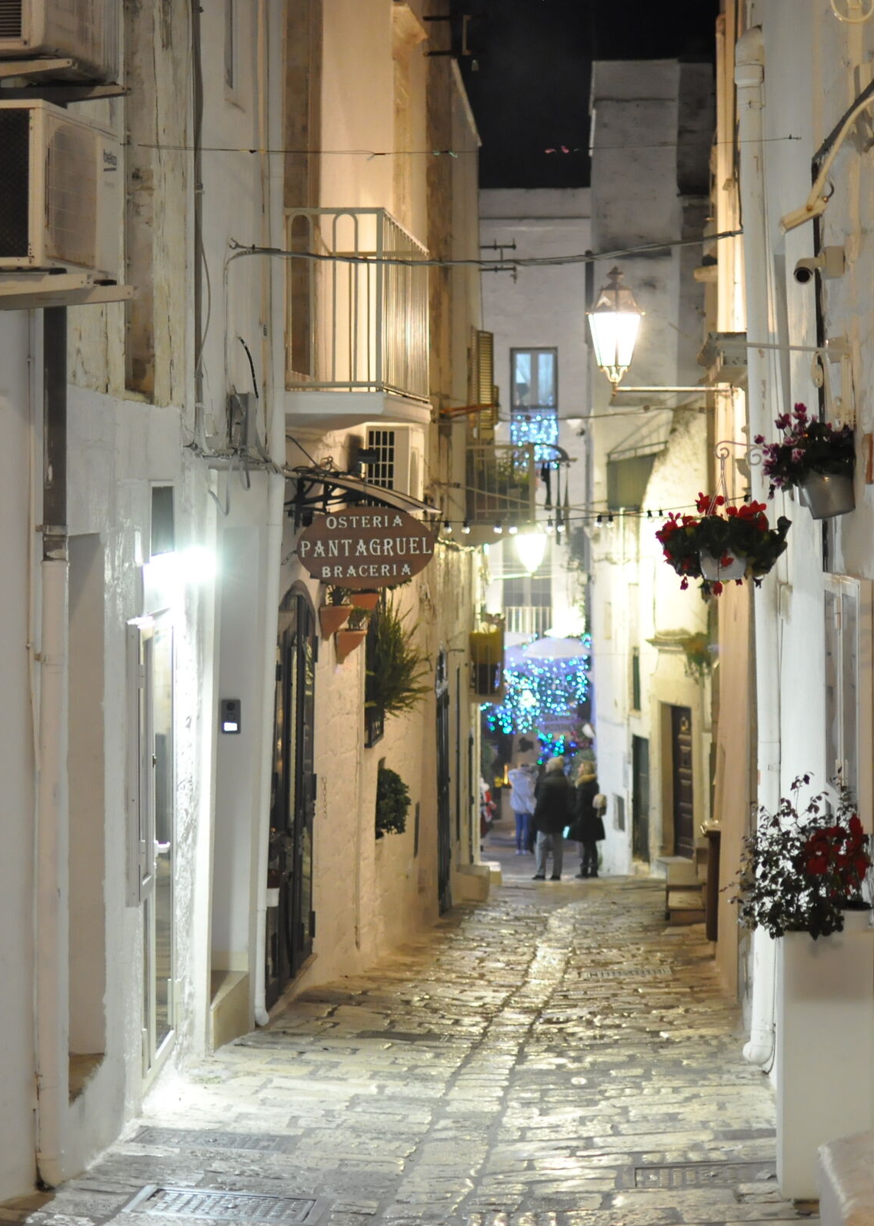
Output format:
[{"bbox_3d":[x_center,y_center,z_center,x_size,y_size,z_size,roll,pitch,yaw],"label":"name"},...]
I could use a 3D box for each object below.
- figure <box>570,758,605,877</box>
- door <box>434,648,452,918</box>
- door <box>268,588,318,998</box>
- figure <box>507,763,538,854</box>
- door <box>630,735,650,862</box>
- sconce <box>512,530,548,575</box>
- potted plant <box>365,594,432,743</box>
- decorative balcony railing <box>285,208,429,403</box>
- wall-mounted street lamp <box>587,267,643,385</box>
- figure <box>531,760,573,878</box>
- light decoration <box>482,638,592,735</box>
[{"bbox_3d":[2.145,2.931,37.900,0.380,1.660,0.460,2,4,42],"label":"figure"},{"bbox_3d":[0.082,1.826,28.700,0.120,2.750,1.200,0,2,6],"label":"door"},{"bbox_3d":[-1.004,1.173,18.600,0.140,2.720,2.000,0,2,5],"label":"door"},{"bbox_3d":[1.498,3.387,46.500,0.500,1.620,0.380,1,2,18],"label":"figure"},{"bbox_3d":[2.955,2.686,38.609,0.100,1.820,0.750,-1,3,-17],"label":"door"},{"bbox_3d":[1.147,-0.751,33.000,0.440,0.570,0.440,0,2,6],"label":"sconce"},{"bbox_3d":[-0.287,0.345,19.600,0.440,0.940,0.650,0,3,5],"label":"potted plant"},{"bbox_3d":[-0.485,-1.783,15.919,0.640,1.000,2.550,0,3,5],"label":"decorative balcony railing"},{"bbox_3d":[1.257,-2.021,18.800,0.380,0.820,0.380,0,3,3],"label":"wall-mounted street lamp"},{"bbox_3d":[1.638,2.917,37.800,0.530,1.750,0.360,-2,3,-37],"label":"figure"},{"bbox_3d":[1.920,1.409,51.000,2.300,1.850,1.000,0,3,3],"label":"light decoration"}]

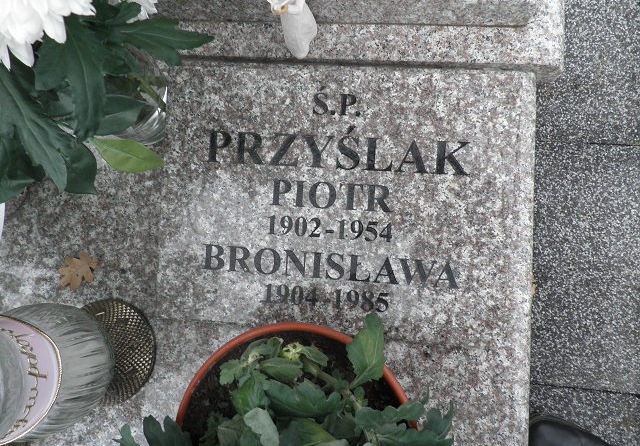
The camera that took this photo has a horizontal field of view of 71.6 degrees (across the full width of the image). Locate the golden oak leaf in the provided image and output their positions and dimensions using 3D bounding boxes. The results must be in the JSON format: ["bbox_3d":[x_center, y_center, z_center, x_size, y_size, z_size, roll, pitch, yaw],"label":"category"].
[{"bbox_3d":[-0.372,0.074,0.682,0.071,0.010,0.053,-33,82,2],"label":"golden oak leaf"}]

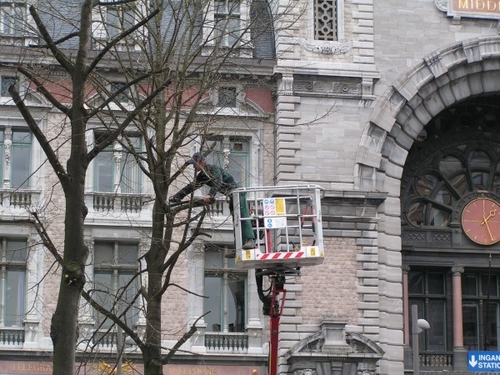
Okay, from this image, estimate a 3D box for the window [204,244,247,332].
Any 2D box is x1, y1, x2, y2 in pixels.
[{"bbox_3d":[-0.898,3.702,59.099,1.516,3.231,0.250,2,-12,-11],"label":"window"}]

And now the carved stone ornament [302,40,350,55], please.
[{"bbox_3d":[2.898,-5.302,60.726,1.811,0.420,0.220,2,-12,-11],"label":"carved stone ornament"}]

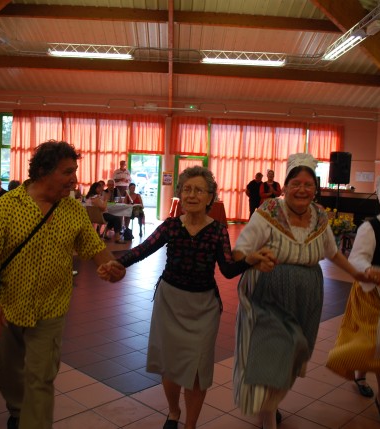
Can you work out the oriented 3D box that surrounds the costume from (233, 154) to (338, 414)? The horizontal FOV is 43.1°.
[{"bbox_3d":[0.564,0.434,2.930,0.620,1.550,0.520,2,5,0],"label":"costume"}]

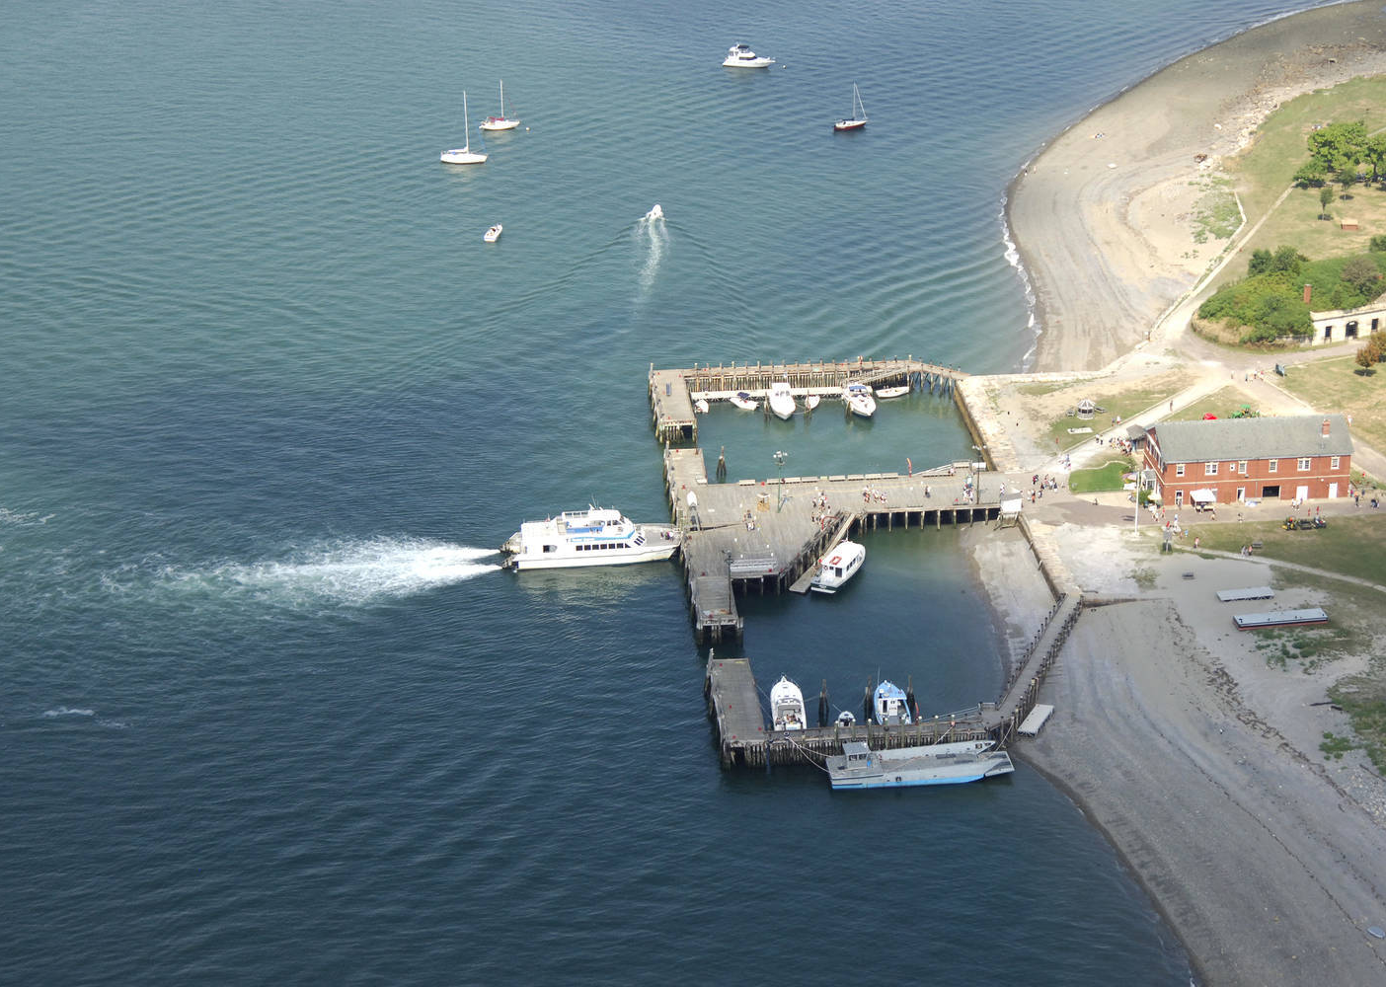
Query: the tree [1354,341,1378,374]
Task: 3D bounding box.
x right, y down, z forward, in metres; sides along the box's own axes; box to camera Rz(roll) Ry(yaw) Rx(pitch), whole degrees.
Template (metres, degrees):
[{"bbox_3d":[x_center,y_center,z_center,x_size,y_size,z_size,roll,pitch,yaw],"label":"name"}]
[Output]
[{"bbox_3d":[111.520,-22.340,511.670,3.800,5.200,3.800,-1,21,0],"label":"tree"}]

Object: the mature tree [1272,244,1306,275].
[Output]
[{"bbox_3d":[106.480,-41.590,552.480,5.700,5.200,5.700,-1,21,0],"label":"mature tree"}]

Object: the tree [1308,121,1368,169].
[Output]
[{"bbox_3d":[131.150,-70.430,627.390,11.500,8.500,12.300,-1,21,0],"label":"tree"}]

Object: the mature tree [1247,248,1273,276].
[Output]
[{"bbox_3d":[99.960,-40.730,544.810,4.600,5.000,4.600,-2,22,-4],"label":"mature tree"}]

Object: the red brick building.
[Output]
[{"bbox_3d":[82.370,-6.260,460.370,28.000,10.800,13.400,-3,22,-5],"label":"red brick building"}]

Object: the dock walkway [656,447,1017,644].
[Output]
[{"bbox_3d":[24.040,5.680,453.670,51.990,4.500,65.160,-2,22,-4],"label":"dock walkway"}]

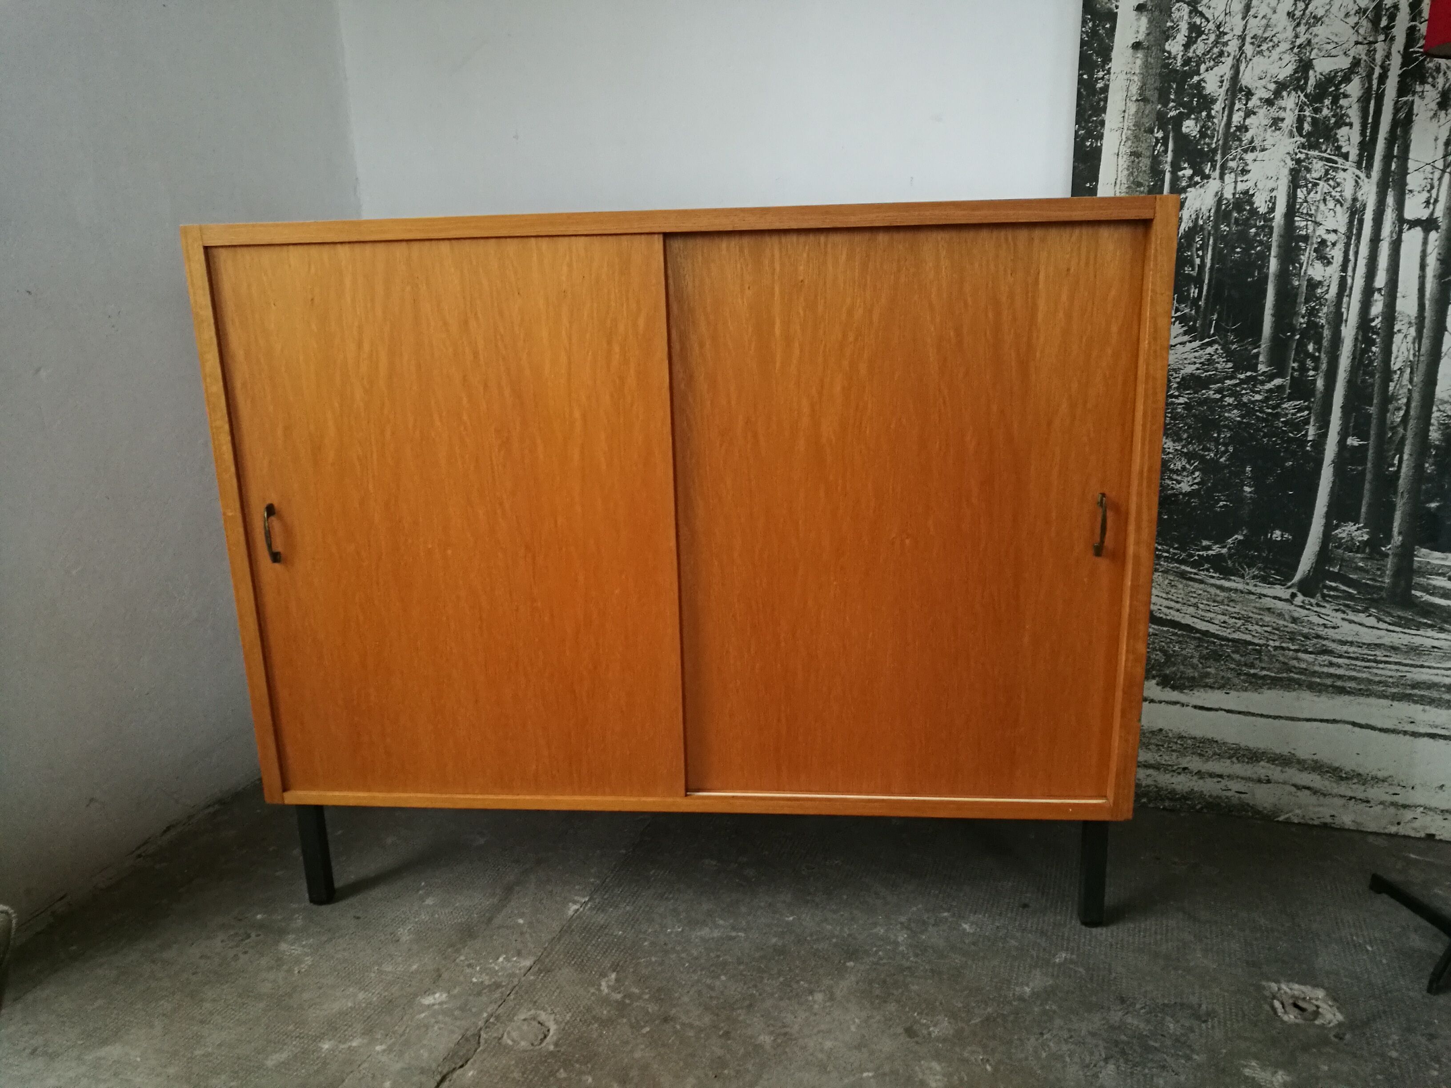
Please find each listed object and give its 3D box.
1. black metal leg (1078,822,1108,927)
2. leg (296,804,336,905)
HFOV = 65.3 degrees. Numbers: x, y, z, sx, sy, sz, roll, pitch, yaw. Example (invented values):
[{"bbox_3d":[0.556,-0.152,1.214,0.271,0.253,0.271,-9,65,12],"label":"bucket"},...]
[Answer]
[{"bbox_3d":[0.503,0.432,1.547,0.028,0.193,0.028,0,15,5],"label":"black metal leg"},{"bbox_3d":[-0.598,0.435,1.649,0.028,0.193,0.028,0,15,5],"label":"leg"}]

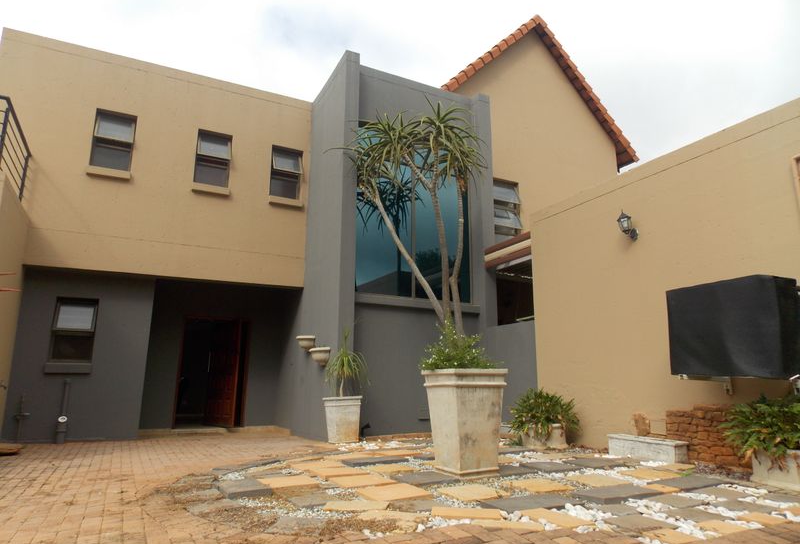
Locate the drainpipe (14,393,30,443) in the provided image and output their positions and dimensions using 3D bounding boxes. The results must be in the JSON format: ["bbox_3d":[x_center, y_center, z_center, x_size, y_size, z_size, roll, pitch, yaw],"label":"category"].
[{"bbox_3d":[-5.936,2.283,8.324,0.150,0.741,0.120,6,-14,-25],"label":"drainpipe"}]

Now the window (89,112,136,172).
[{"bbox_3d":[-4.838,-2.217,9.003,0.597,1.024,0.160,6,-14,-26],"label":"window"}]

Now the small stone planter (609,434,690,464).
[{"bbox_3d":[2.804,2.015,6.042,0.234,0.208,0.921,6,-14,-25],"label":"small stone planter"}]

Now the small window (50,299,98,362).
[{"bbox_3d":[-5.486,0.983,8.969,0.596,1.074,0.120,6,-14,-25],"label":"small window"}]

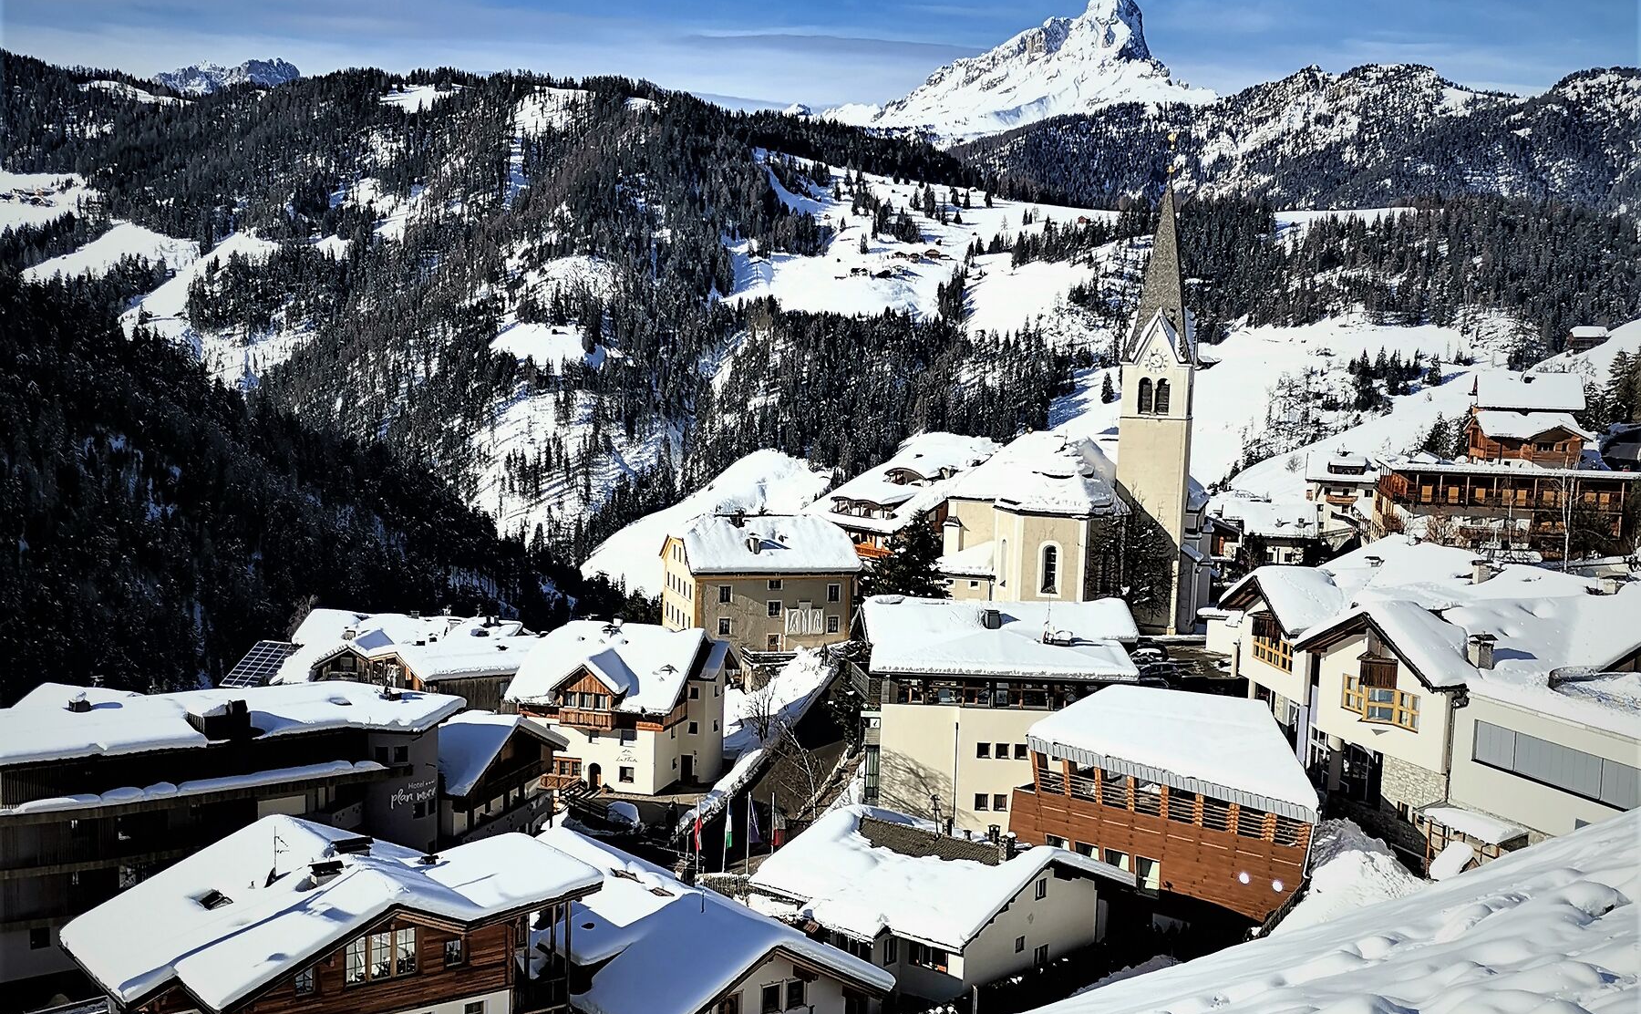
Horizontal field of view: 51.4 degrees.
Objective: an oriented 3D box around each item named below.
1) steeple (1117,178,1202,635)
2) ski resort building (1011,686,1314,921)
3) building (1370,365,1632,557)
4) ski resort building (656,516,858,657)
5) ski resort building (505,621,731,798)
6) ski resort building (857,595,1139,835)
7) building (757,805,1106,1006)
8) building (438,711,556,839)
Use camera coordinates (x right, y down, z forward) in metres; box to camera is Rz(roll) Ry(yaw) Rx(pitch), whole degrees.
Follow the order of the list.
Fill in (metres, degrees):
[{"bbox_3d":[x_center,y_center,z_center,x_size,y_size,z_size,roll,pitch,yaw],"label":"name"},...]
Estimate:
[{"bbox_3d":[31.410,-9.250,158.800,6.700,42.770,6.700,4,6,16],"label":"steeple"},{"bbox_3d":[21.760,16.140,96.120,17.500,9.200,10.000,7,8,41],"label":"ski resort building"},{"bbox_3d":[75.790,-4.990,188.000,26.000,19.000,18.000,3,6,6],"label":"building"},{"bbox_3d":[-5.570,6.490,158.840,16.200,12.100,10.700,0,6,-19],"label":"ski resort building"},{"bbox_3d":[-14.790,14.280,129.680,13.200,11.400,13.500,4,6,16],"label":"ski resort building"},{"bbox_3d":[11.260,13.520,113.730,16.800,12.500,16.000,2,6,1],"label":"ski resort building"},{"bbox_3d":[6.600,20.290,93.480,14.600,6.500,15.200,7,8,41],"label":"building"},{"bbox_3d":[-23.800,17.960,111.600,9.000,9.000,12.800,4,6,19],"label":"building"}]

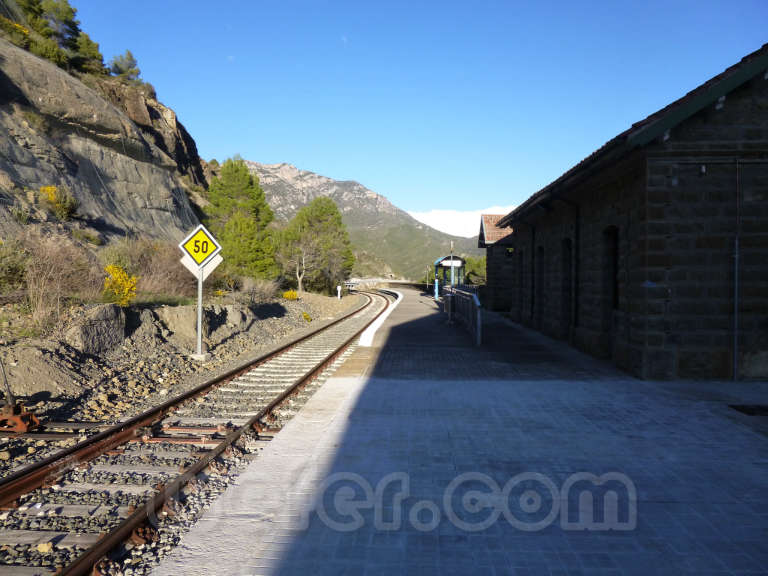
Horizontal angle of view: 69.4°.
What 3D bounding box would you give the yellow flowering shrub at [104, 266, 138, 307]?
[{"bbox_3d":[-7.886,-0.075,16.600,1.080,1.270,1.050,1,1,0],"label":"yellow flowering shrub"}]

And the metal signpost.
[{"bbox_3d":[-4.830,0.118,14.600,1.200,3.570,0.400,1,1,7],"label":"metal signpost"}]

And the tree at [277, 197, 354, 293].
[{"bbox_3d":[-5.681,-3.607,46.000,6.400,8.000,6.000,1,1,0],"label":"tree"}]

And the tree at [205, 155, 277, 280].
[{"bbox_3d":[-10.089,-4.746,39.000,5.100,8.700,5.000,1,1,0],"label":"tree"}]

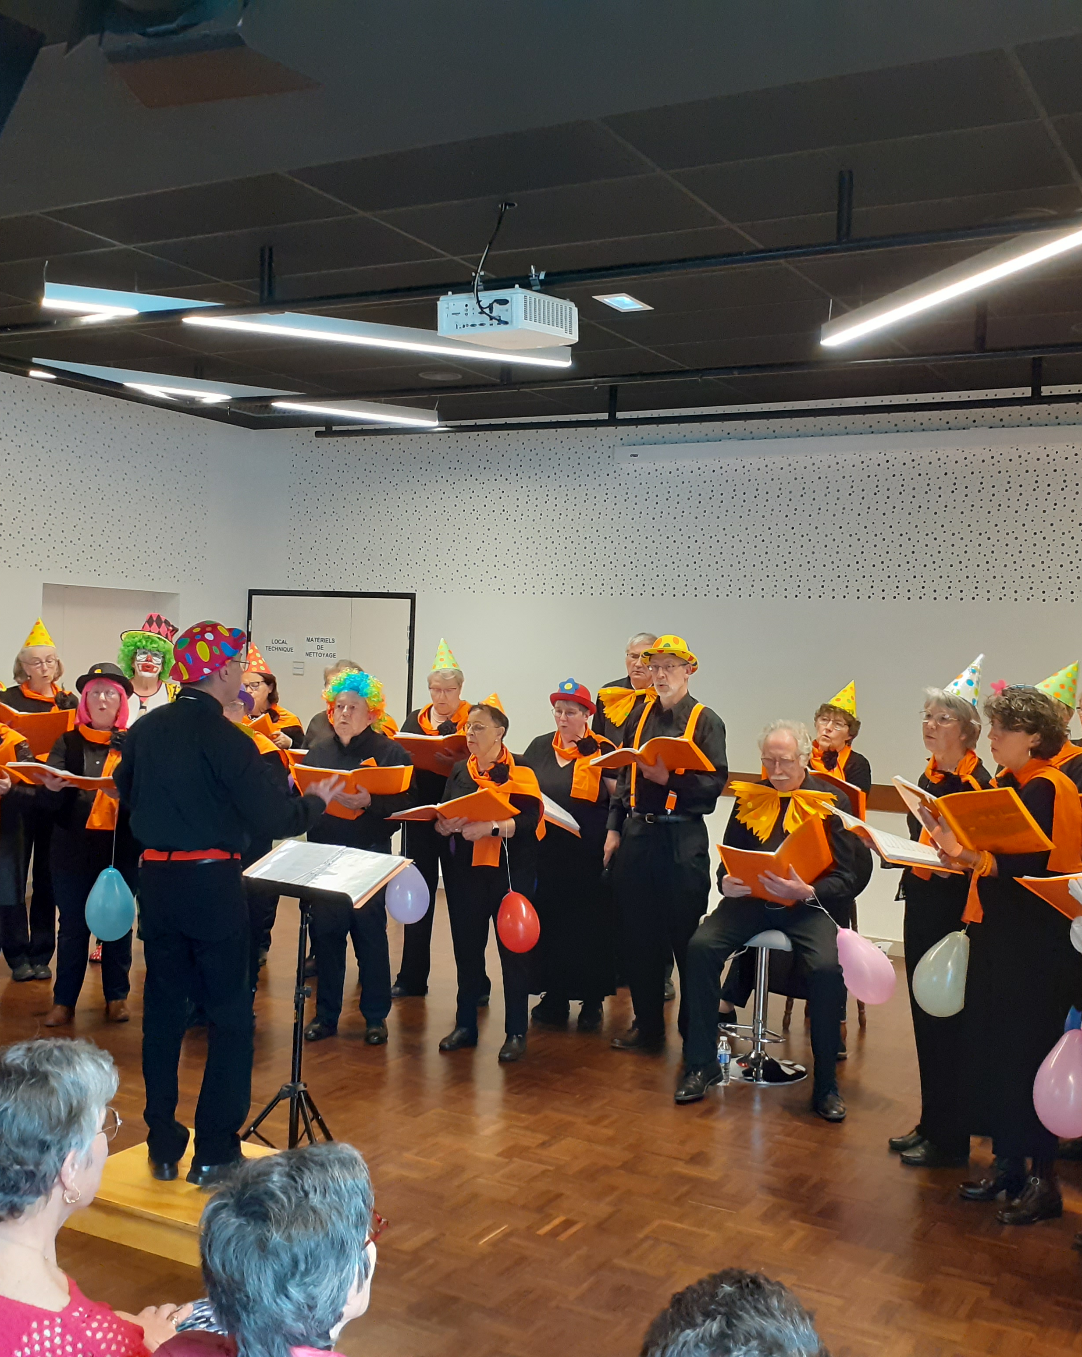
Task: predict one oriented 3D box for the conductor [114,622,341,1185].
[{"bbox_3d":[-0.976,0.639,4.430,0.520,1.710,0.540,3,2,27],"label":"conductor"}]

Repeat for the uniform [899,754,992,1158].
[{"bbox_3d":[1.457,0.984,5.024,0.400,1.420,0.460,1,2,-41],"label":"uniform"}]

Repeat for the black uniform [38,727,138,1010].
[{"bbox_3d":[-2.023,0.857,6.360,0.480,1.280,0.360,2,1,-21],"label":"black uniform"}]

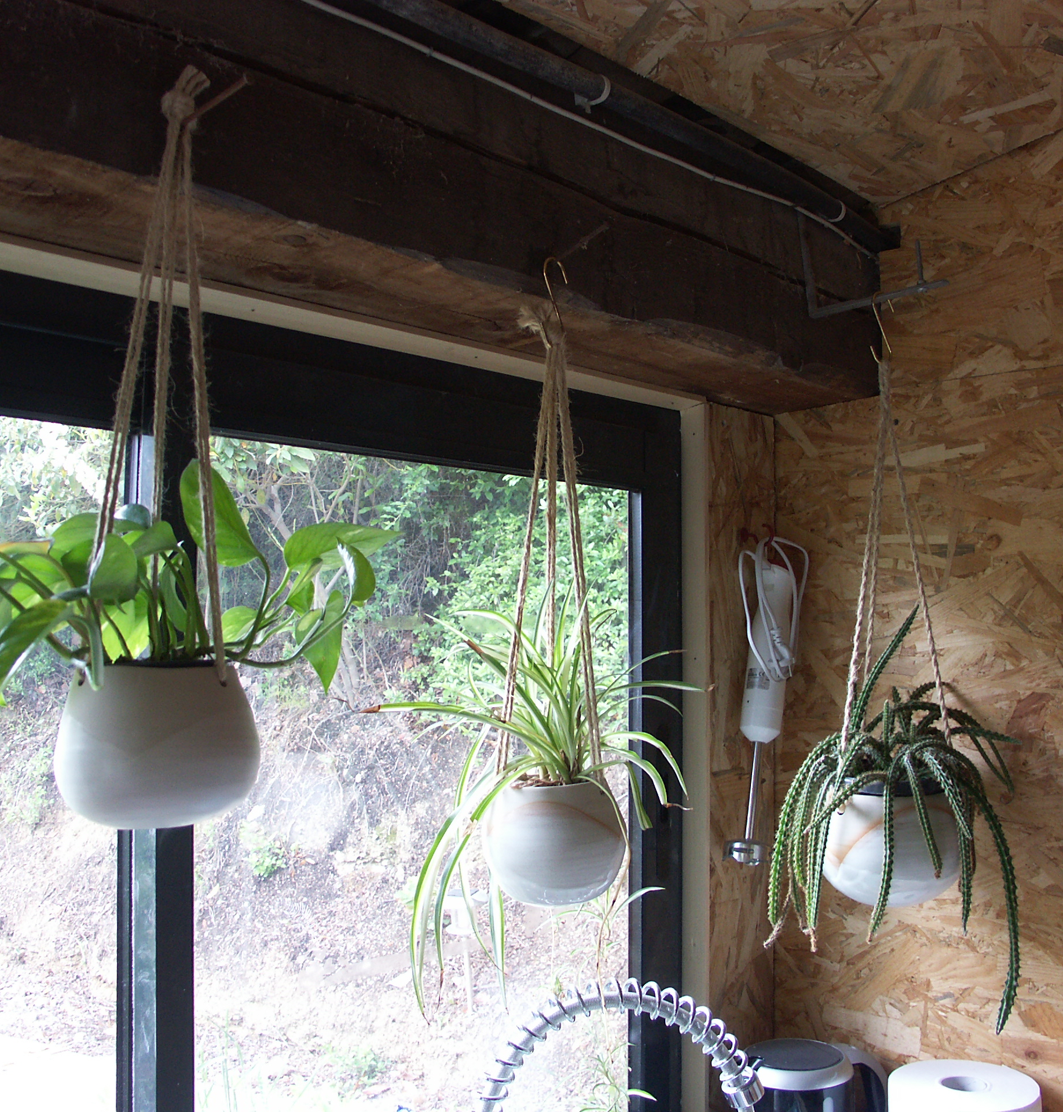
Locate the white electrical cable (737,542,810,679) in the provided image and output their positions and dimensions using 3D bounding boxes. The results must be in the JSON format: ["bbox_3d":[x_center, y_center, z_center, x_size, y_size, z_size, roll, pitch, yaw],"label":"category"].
[{"bbox_3d":[0.302,0.067,1.500,0.050,0.178,0.075,-4,-5,45],"label":"white electrical cable"}]

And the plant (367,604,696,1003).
[{"bbox_3d":[-0.001,0.208,1.014,0.262,0.343,0.260,0,-4,1],"label":"plant"}]

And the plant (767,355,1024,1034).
[{"bbox_3d":[0.387,0.142,1.284,0.256,0.712,0.250,-1,-4,8],"label":"plant"}]

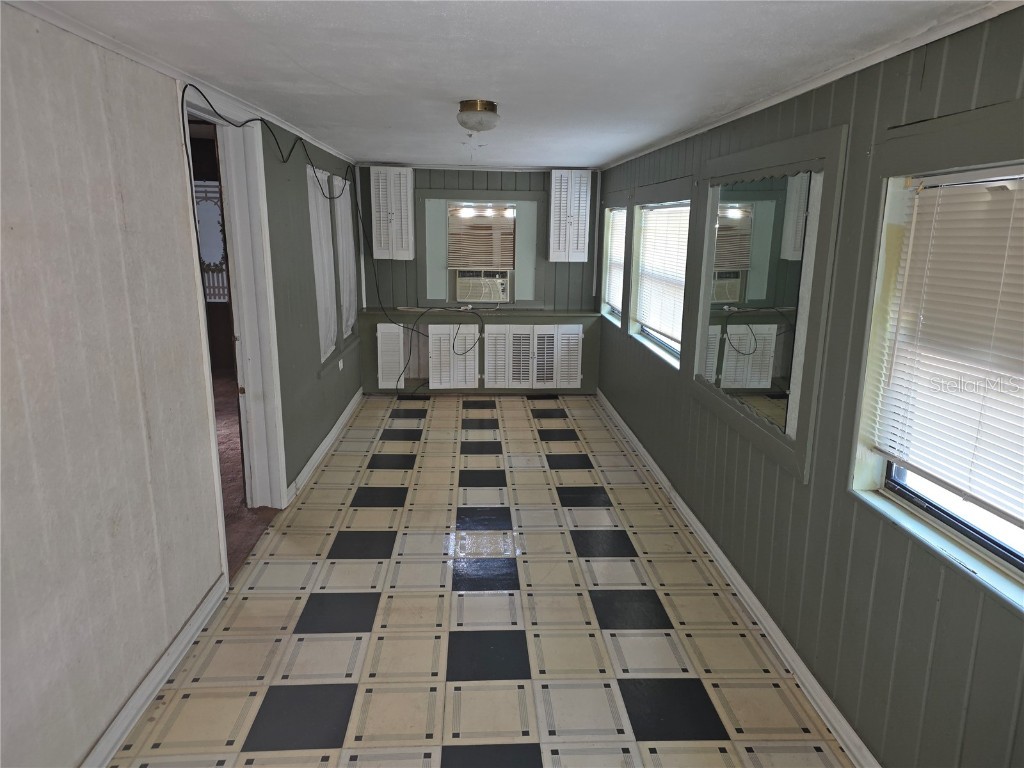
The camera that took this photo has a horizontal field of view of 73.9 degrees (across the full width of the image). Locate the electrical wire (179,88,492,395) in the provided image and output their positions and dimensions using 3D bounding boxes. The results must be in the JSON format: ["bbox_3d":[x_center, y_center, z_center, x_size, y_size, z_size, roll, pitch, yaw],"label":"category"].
[{"bbox_3d":[-0.731,-0.494,4.471,1.170,2.060,3.700,0,13,-3],"label":"electrical wire"}]

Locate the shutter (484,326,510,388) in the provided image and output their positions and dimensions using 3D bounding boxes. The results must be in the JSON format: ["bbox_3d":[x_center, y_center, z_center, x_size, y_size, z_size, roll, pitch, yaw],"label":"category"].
[{"bbox_3d":[-0.138,-0.254,6.422,0.228,0.609,0.028,0,13,-3],"label":"shutter"}]

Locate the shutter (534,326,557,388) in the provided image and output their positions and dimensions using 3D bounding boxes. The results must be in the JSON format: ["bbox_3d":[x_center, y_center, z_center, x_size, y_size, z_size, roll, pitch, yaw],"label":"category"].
[{"bbox_3d":[0.317,-0.255,6.447,0.228,0.611,0.028,0,13,-3],"label":"shutter"}]

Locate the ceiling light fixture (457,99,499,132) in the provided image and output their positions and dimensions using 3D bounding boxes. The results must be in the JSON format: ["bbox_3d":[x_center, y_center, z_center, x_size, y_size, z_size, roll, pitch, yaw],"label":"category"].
[{"bbox_3d":[-0.148,-1.182,3.025,0.190,0.121,0.190,0,13,-3],"label":"ceiling light fixture"}]

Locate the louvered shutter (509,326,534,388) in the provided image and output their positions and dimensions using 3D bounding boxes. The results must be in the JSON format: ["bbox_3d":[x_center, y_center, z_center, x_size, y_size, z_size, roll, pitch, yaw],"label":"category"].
[{"bbox_3d":[0.089,-0.254,6.435,0.230,0.610,0.028,0,13,-3],"label":"louvered shutter"}]

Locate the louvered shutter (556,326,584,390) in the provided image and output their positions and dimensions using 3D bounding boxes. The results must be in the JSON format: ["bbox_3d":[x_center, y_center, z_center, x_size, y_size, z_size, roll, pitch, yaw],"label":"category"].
[{"bbox_3d":[0.548,-0.255,6.460,0.233,0.612,0.028,0,13,-3],"label":"louvered shutter"}]

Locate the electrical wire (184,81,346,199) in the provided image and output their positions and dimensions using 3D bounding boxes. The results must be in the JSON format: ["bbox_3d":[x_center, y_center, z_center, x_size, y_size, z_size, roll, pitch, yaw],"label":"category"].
[{"bbox_3d":[-1.255,-1.251,3.996,0.050,0.390,3.200,0,13,-3],"label":"electrical wire"}]

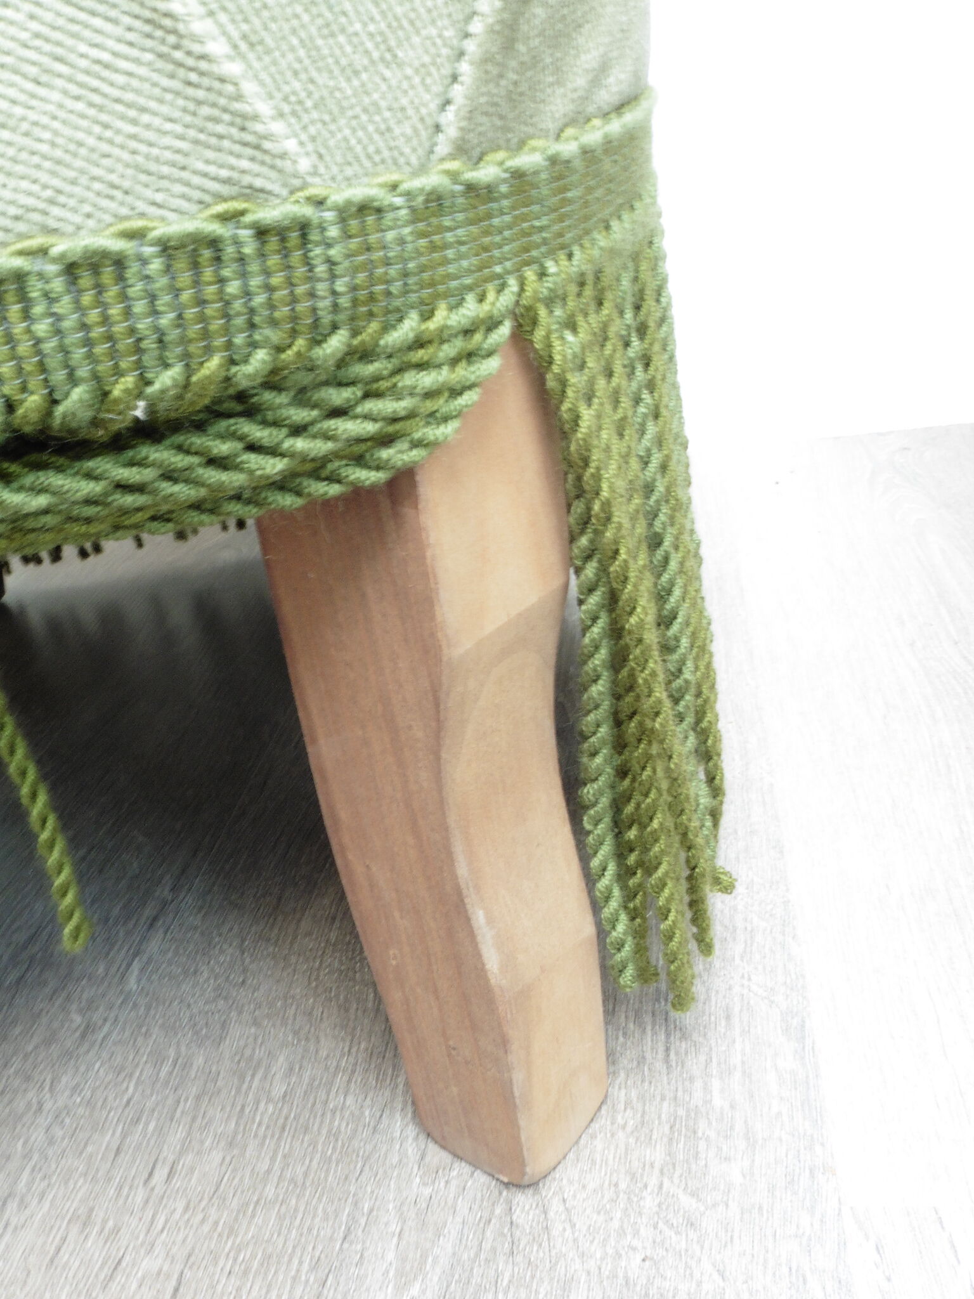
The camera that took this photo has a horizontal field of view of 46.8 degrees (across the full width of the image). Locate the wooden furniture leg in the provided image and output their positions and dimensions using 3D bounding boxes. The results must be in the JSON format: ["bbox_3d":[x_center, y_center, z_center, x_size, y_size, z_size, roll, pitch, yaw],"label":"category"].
[{"bbox_3d":[-0.007,0.031,0.241,0.053,0.194,0.033,15,36,39],"label":"wooden furniture leg"}]

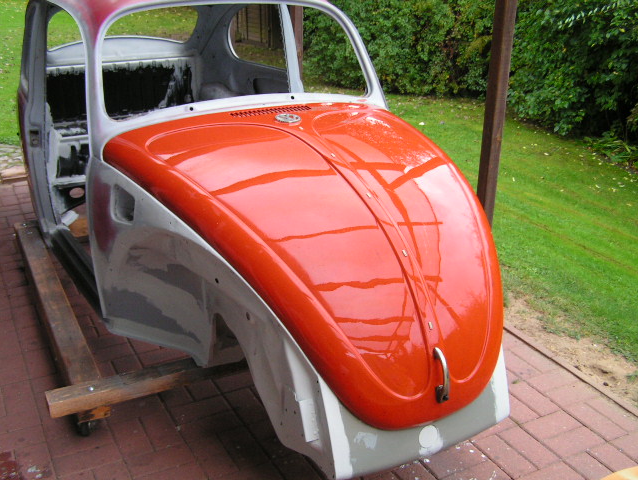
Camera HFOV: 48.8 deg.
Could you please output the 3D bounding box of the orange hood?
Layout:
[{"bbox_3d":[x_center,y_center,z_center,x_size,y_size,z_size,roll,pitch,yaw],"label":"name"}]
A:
[{"bbox_3d":[0.049,0.004,2.240,1.160,0.680,1.120,-11,24,-27],"label":"orange hood"}]

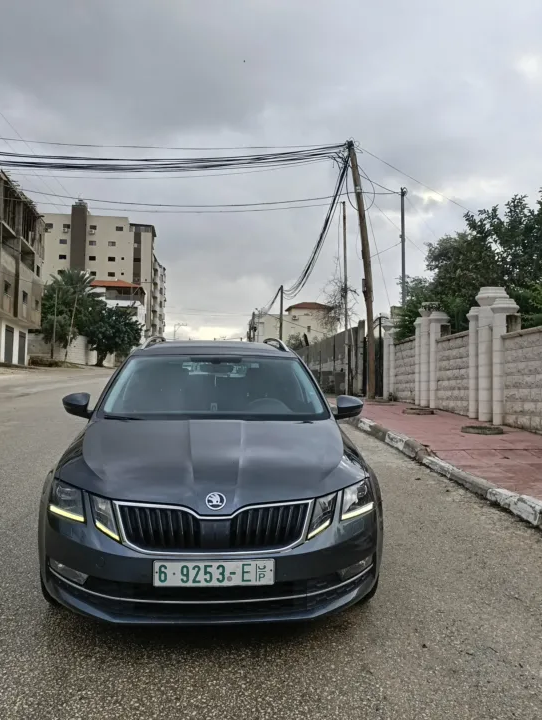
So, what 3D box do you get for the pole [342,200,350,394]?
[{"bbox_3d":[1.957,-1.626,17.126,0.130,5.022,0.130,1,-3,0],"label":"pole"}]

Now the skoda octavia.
[{"bbox_3d":[-0.422,0.542,5.152,1.840,1.470,4.680,0,1,-5],"label":"skoda octavia"}]

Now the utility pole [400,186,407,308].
[{"bbox_3d":[4.006,-2.233,20.153,0.130,6.128,0.130,1,-3,0],"label":"utility pole"}]

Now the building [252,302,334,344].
[{"bbox_3d":[2.823,-4.150,86.172,11.000,7.187,11.000,0,-3,6],"label":"building"}]

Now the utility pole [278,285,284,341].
[{"bbox_3d":[0.790,-2.759,50.148,0.200,5.901,0.200,1,-3,0],"label":"utility pole"}]

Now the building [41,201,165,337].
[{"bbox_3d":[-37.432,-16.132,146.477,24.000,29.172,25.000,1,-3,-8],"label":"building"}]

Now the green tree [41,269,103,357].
[{"bbox_3d":[-20.422,-4.681,68.237,6.600,9.477,6.400,1,-3,0],"label":"green tree"}]

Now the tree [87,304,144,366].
[{"bbox_3d":[-14.448,-2.247,62.143,5.100,5.713,5.000,1,-3,0],"label":"tree"}]

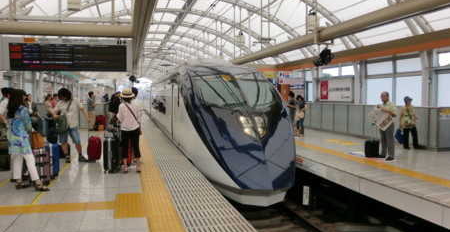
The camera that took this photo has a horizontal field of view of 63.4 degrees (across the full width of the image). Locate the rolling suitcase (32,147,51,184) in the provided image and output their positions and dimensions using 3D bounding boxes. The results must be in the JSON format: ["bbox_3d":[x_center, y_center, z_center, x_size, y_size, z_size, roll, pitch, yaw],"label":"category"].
[{"bbox_3d":[-3.321,0.863,6.575,0.280,0.610,0.430,-1,3,-23],"label":"rolling suitcase"}]

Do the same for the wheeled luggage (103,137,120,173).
[{"bbox_3d":[-2.341,0.774,7.527,0.270,0.690,0.460,0,3,-3],"label":"wheeled luggage"}]

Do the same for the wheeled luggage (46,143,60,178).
[{"bbox_3d":[-3.339,0.834,7.042,0.270,0.620,0.430,-1,3,-22],"label":"wheeled luggage"}]

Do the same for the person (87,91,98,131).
[{"bbox_3d":[-6.072,-0.207,16.684,0.480,1.720,0.480,-1,3,-12],"label":"person"}]

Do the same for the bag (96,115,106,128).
[{"bbox_3d":[-5.707,0.307,16.814,0.450,0.680,0.280,-1,3,-14],"label":"bag"}]

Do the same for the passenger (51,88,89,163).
[{"bbox_3d":[-3.637,0.237,8.532,0.720,1.660,0.500,1,3,17],"label":"passenger"}]

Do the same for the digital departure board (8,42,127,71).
[{"bbox_3d":[-4.414,-1.648,10.276,3.050,0.780,0.220,-1,3,-15],"label":"digital departure board"}]

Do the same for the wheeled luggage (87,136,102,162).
[{"bbox_3d":[-3.099,0.771,8.668,0.230,0.580,0.360,2,3,32],"label":"wheeled luggage"}]

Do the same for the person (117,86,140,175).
[{"bbox_3d":[-1.928,0.298,7.350,0.480,1.660,0.380,-1,3,-17],"label":"person"}]

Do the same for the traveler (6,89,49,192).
[{"bbox_3d":[-3.260,0.388,5.970,0.580,1.620,0.480,-2,3,-32],"label":"traveler"}]

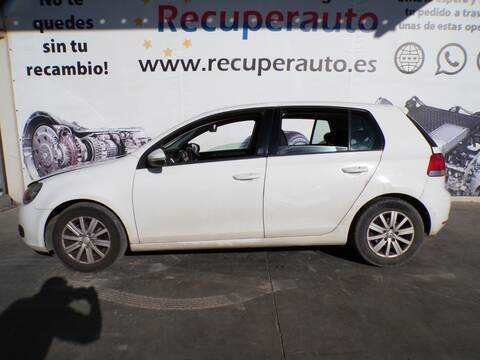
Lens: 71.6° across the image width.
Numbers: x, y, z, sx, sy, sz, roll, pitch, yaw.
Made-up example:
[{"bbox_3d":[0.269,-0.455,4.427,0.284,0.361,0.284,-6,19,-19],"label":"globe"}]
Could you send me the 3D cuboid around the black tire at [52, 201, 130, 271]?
[{"bbox_3d":[-1.288,0.498,2.872,0.618,0.618,0.202,-1,8,-1],"label":"black tire"}]

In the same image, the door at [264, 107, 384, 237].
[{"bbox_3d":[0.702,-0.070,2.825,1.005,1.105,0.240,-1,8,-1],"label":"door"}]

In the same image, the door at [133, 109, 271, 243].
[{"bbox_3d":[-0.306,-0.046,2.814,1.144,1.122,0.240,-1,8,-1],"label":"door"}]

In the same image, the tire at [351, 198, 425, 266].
[{"bbox_3d":[1.289,0.456,2.915,0.618,0.618,0.202,-1,8,-1],"label":"tire"}]

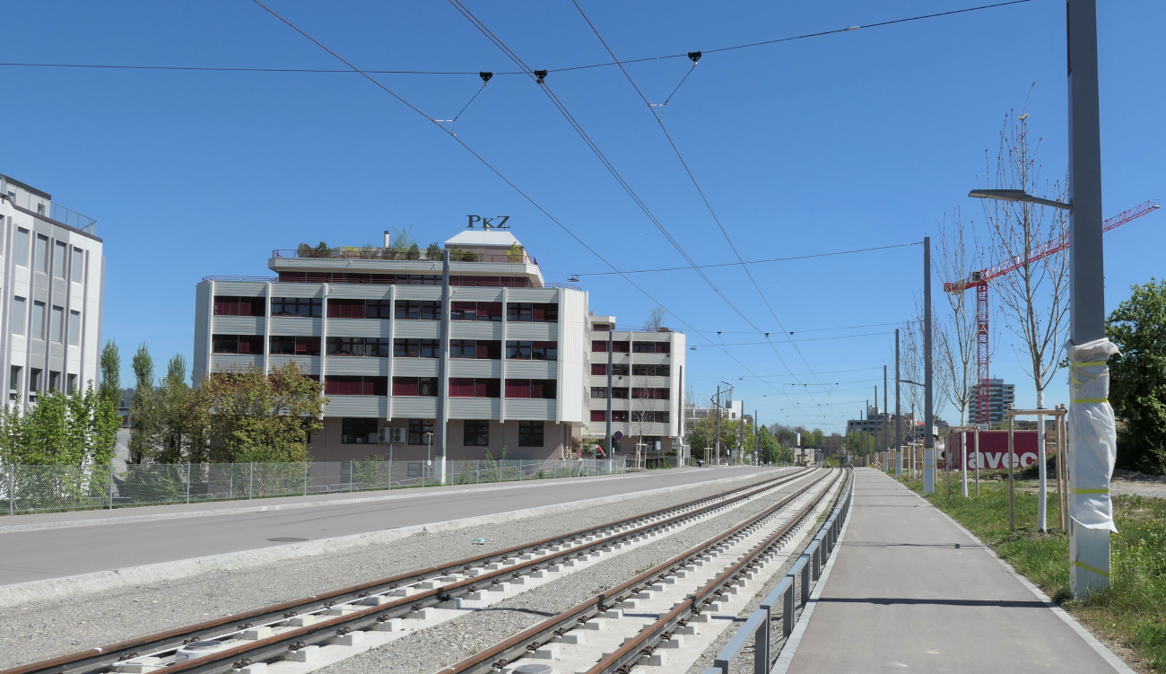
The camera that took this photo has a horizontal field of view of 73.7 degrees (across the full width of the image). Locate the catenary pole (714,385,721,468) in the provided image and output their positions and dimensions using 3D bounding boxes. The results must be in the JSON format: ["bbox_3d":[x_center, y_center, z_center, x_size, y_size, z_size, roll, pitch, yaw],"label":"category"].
[{"bbox_3d":[18.097,11.886,104.000,0.360,10.532,0.360,-1,-6,19],"label":"catenary pole"}]

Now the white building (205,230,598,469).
[{"bbox_3d":[-16.555,1.585,76.124,34.700,22.413,16.000,1,-6,1],"label":"white building"}]

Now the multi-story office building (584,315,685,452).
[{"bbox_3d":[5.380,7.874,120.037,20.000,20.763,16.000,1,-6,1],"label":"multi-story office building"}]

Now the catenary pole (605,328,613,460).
[{"bbox_3d":[1.947,4.832,58.300,0.360,10.620,0.360,-1,-6,19],"label":"catenary pole"}]

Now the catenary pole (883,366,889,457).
[{"bbox_3d":[30.390,8.095,78.000,0.360,10.452,0.360,-1,-6,19],"label":"catenary pole"}]

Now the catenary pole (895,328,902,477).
[{"bbox_3d":[22.853,4.698,56.400,0.360,10.563,0.360,-1,-6,19],"label":"catenary pole"}]

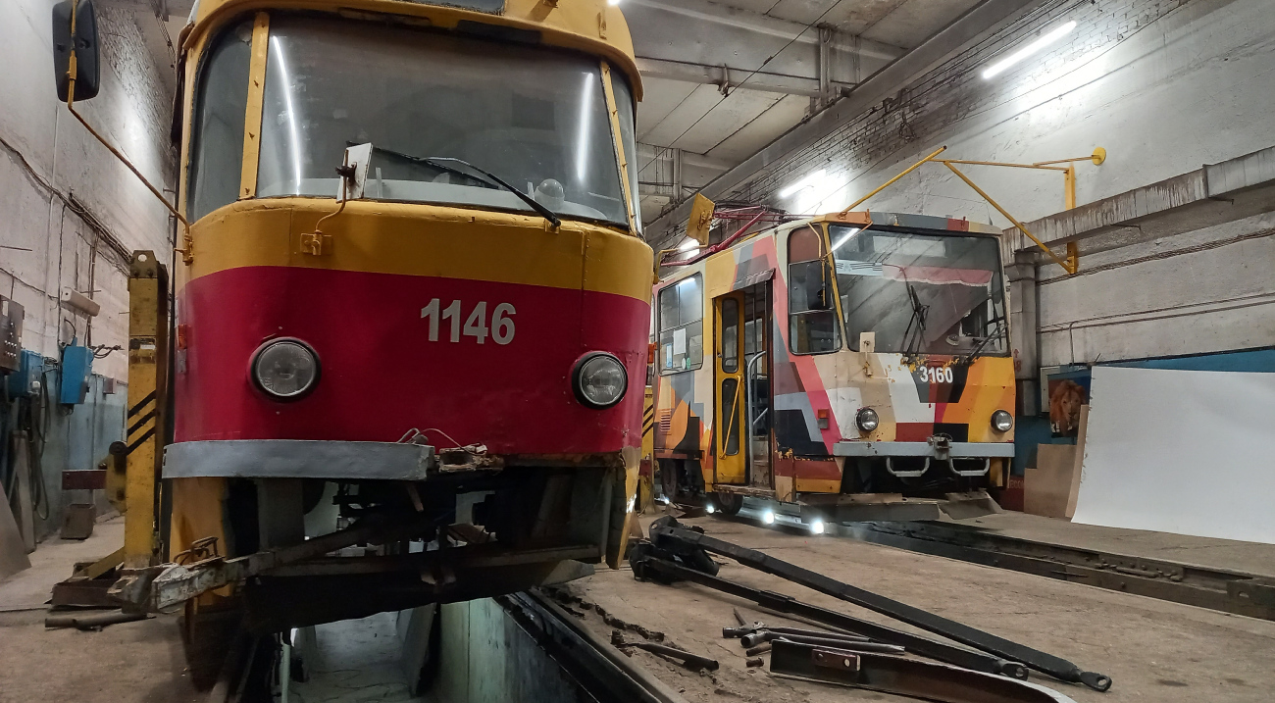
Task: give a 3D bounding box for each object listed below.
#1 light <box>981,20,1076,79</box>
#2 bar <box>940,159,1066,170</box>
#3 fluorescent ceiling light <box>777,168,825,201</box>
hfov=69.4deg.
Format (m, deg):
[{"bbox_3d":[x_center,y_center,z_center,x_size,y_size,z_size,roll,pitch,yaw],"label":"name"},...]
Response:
[{"bbox_3d":[4.686,-3.622,10.995,0.120,0.100,1.500,2,-5,-18],"label":"light"},{"bbox_3d":[4.158,-2.126,10.473,1.840,0.035,0.035,0,-5,-17],"label":"bar"},{"bbox_3d":[2.936,-2.983,16.525,0.120,0.100,1.500,2,-5,-18],"label":"fluorescent ceiling light"}]

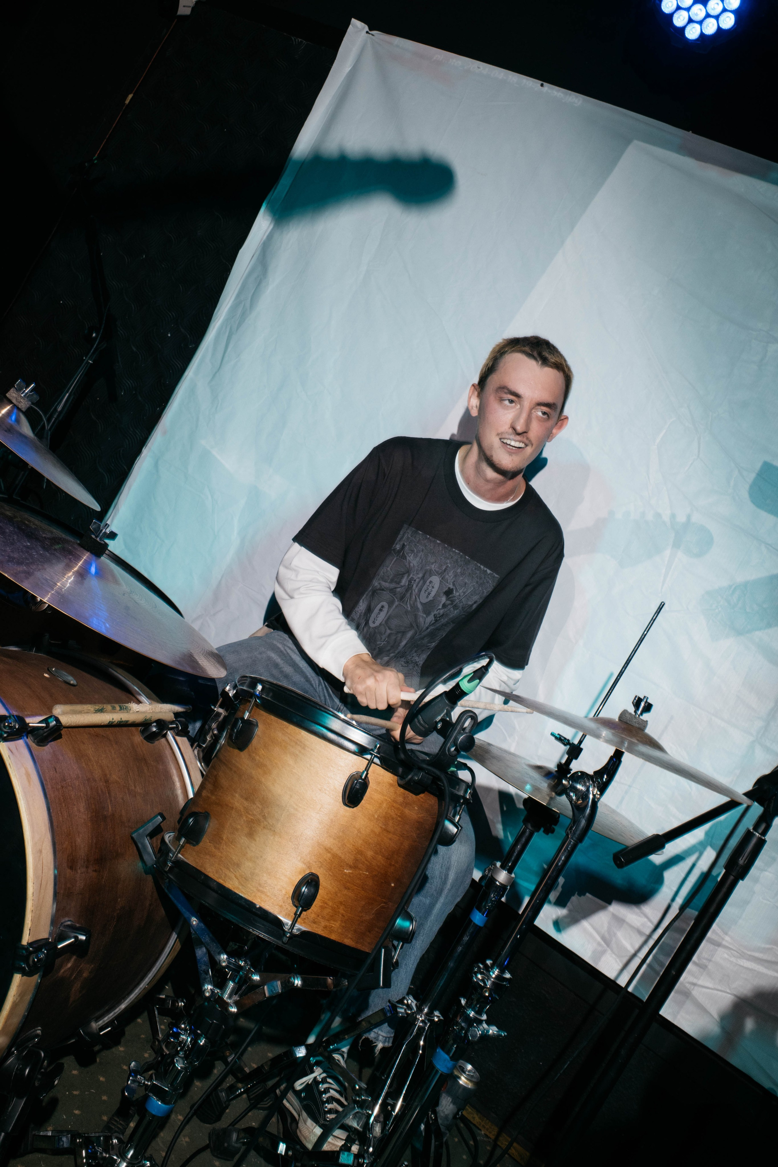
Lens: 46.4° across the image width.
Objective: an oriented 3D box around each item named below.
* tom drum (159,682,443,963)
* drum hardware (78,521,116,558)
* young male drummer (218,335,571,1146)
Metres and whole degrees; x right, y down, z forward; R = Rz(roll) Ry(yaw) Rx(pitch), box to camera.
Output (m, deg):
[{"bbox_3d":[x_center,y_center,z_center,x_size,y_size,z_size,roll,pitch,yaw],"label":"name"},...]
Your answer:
[{"bbox_3d":[-0.103,0.314,1.215,0.338,0.262,0.338,28,-12,0],"label":"tom drum"},{"bbox_3d":[-0.405,-0.062,1.260,0.040,0.041,0.037,34,0,0],"label":"drum hardware"},{"bbox_3d":[-0.041,0.190,1.640,0.580,1.360,0.660,30,0,-9],"label":"young male drummer"}]

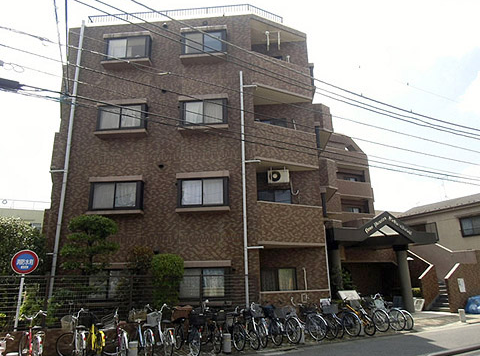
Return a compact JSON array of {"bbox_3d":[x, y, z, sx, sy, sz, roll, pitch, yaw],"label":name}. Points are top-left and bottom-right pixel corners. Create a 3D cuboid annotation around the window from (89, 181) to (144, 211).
[{"bbox_3d":[-4.274,0.652,11.550,1.775,1.002,0.250,-2,-15,4],"label":"window"}]

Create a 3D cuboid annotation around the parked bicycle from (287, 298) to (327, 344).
[{"bbox_3d":[1.854,3.987,9.526,0.570,1.070,1.750,6,-17,-27],"label":"parked bicycle"}]

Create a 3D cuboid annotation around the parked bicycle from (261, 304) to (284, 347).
[{"bbox_3d":[0.739,3.907,9.090,0.570,1.050,1.750,5,-16,-23],"label":"parked bicycle"}]

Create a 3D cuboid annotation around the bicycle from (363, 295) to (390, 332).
[{"bbox_3d":[4.150,4.318,10.739,0.570,1.050,1.750,5,-16,-21],"label":"bicycle"}]

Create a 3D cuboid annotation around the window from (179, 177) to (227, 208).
[{"bbox_3d":[-1.227,0.489,11.348,1.672,0.985,0.250,-2,-15,4],"label":"window"}]

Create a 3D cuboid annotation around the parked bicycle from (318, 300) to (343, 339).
[{"bbox_3d":[2.330,4.036,9.711,0.570,1.050,1.750,6,-17,-26],"label":"parked bicycle"}]

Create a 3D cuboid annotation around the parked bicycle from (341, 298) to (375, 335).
[{"bbox_3d":[3.509,4.123,10.009,0.570,1.020,1.600,7,-17,-28],"label":"parked bicycle"}]

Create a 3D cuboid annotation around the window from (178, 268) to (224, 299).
[{"bbox_3d":[-1.175,3.344,10.583,1.591,0.931,0.250,-2,-15,4],"label":"window"}]

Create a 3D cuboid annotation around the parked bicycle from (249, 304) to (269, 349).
[{"bbox_3d":[0.217,3.814,8.733,0.570,1.070,1.700,6,-17,-25],"label":"parked bicycle"}]

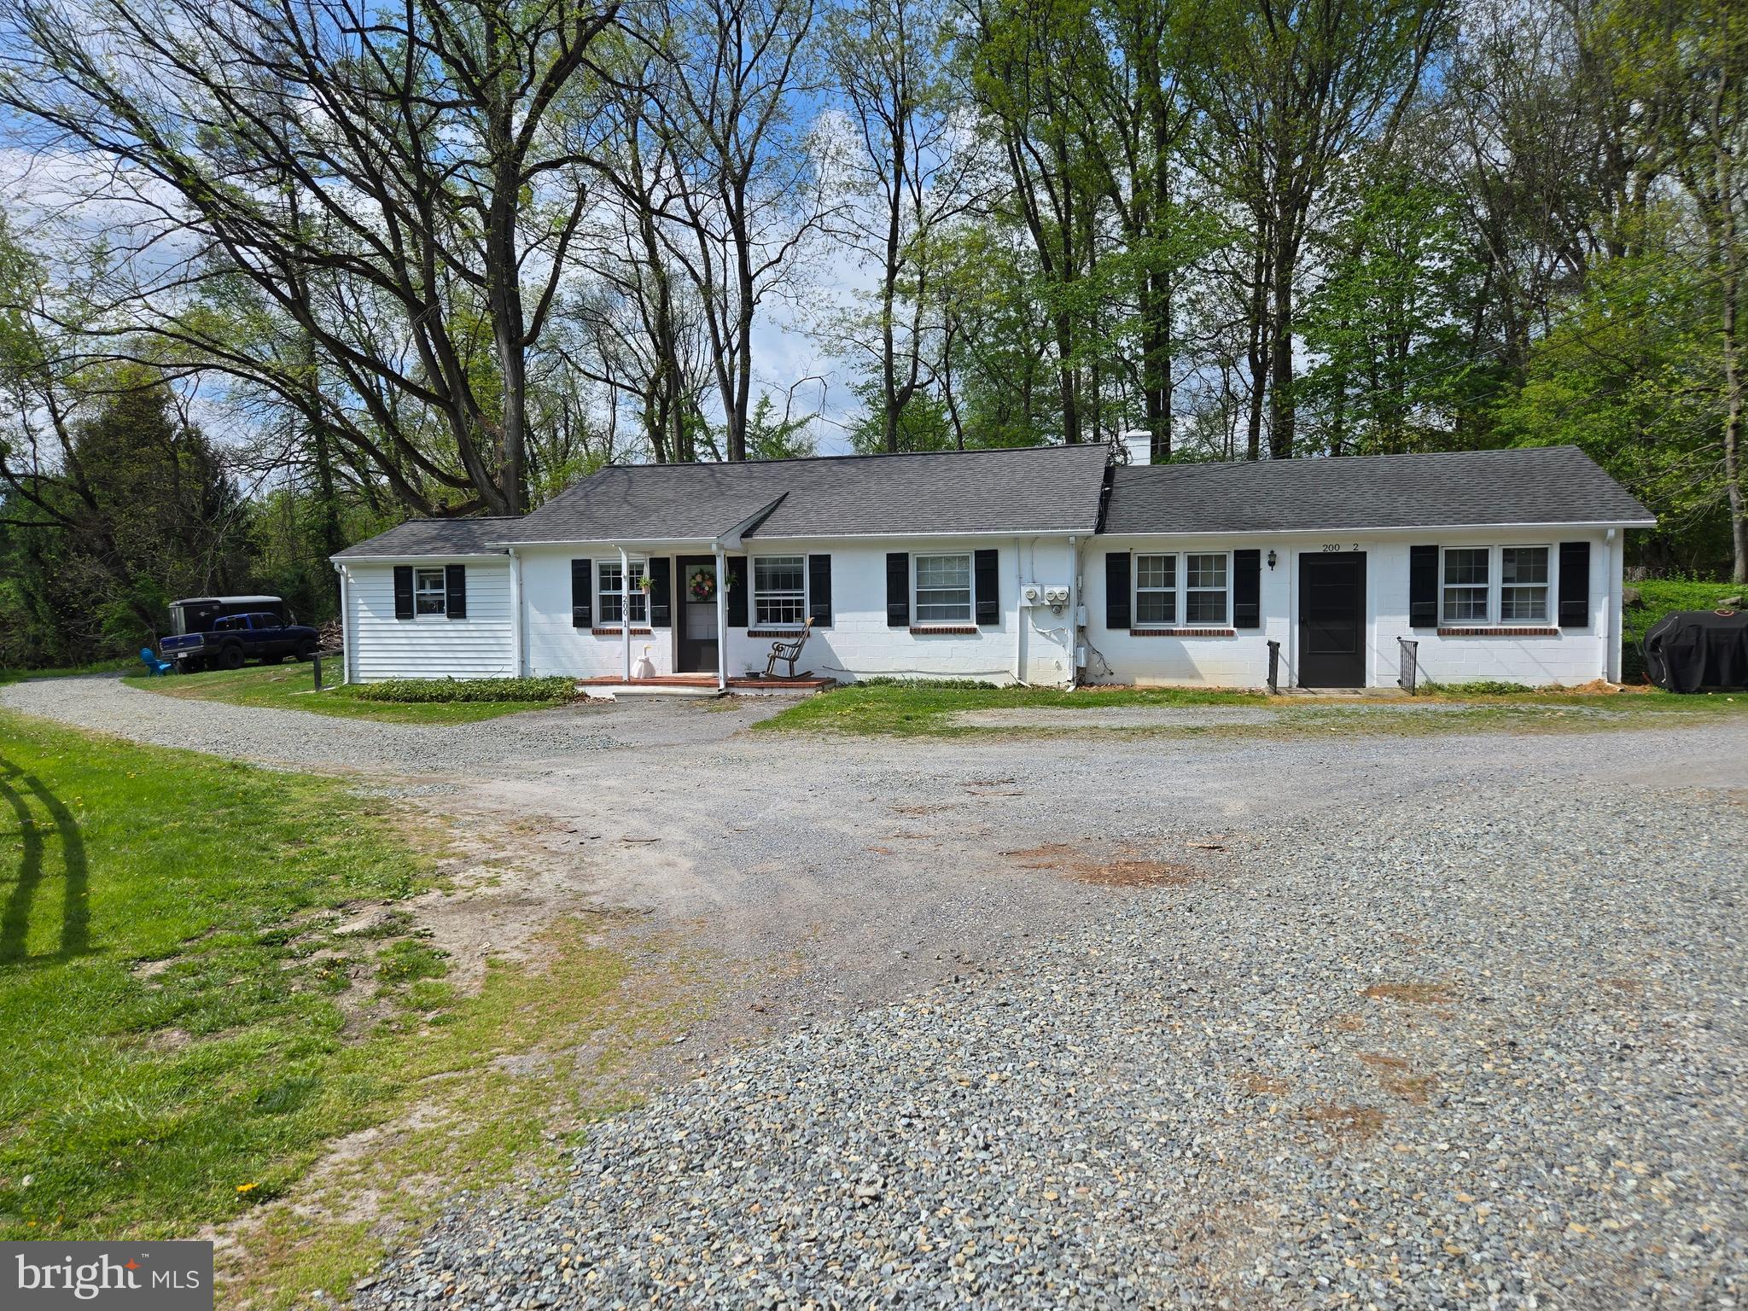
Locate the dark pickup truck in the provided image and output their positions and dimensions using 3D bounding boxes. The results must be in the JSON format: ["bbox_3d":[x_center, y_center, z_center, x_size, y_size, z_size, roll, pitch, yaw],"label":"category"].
[{"bbox_3d":[-20.840,-0.491,38.566,1.860,1.790,5.180,-2,3,16],"label":"dark pickup truck"}]

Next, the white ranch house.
[{"bbox_3d":[1.579,-1.837,22.931,21.620,4.470,9.200,0,2,14],"label":"white ranch house"}]

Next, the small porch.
[{"bbox_3d":[-2.724,0.535,19.102,4.050,0.280,1.420,0,2,14],"label":"small porch"}]

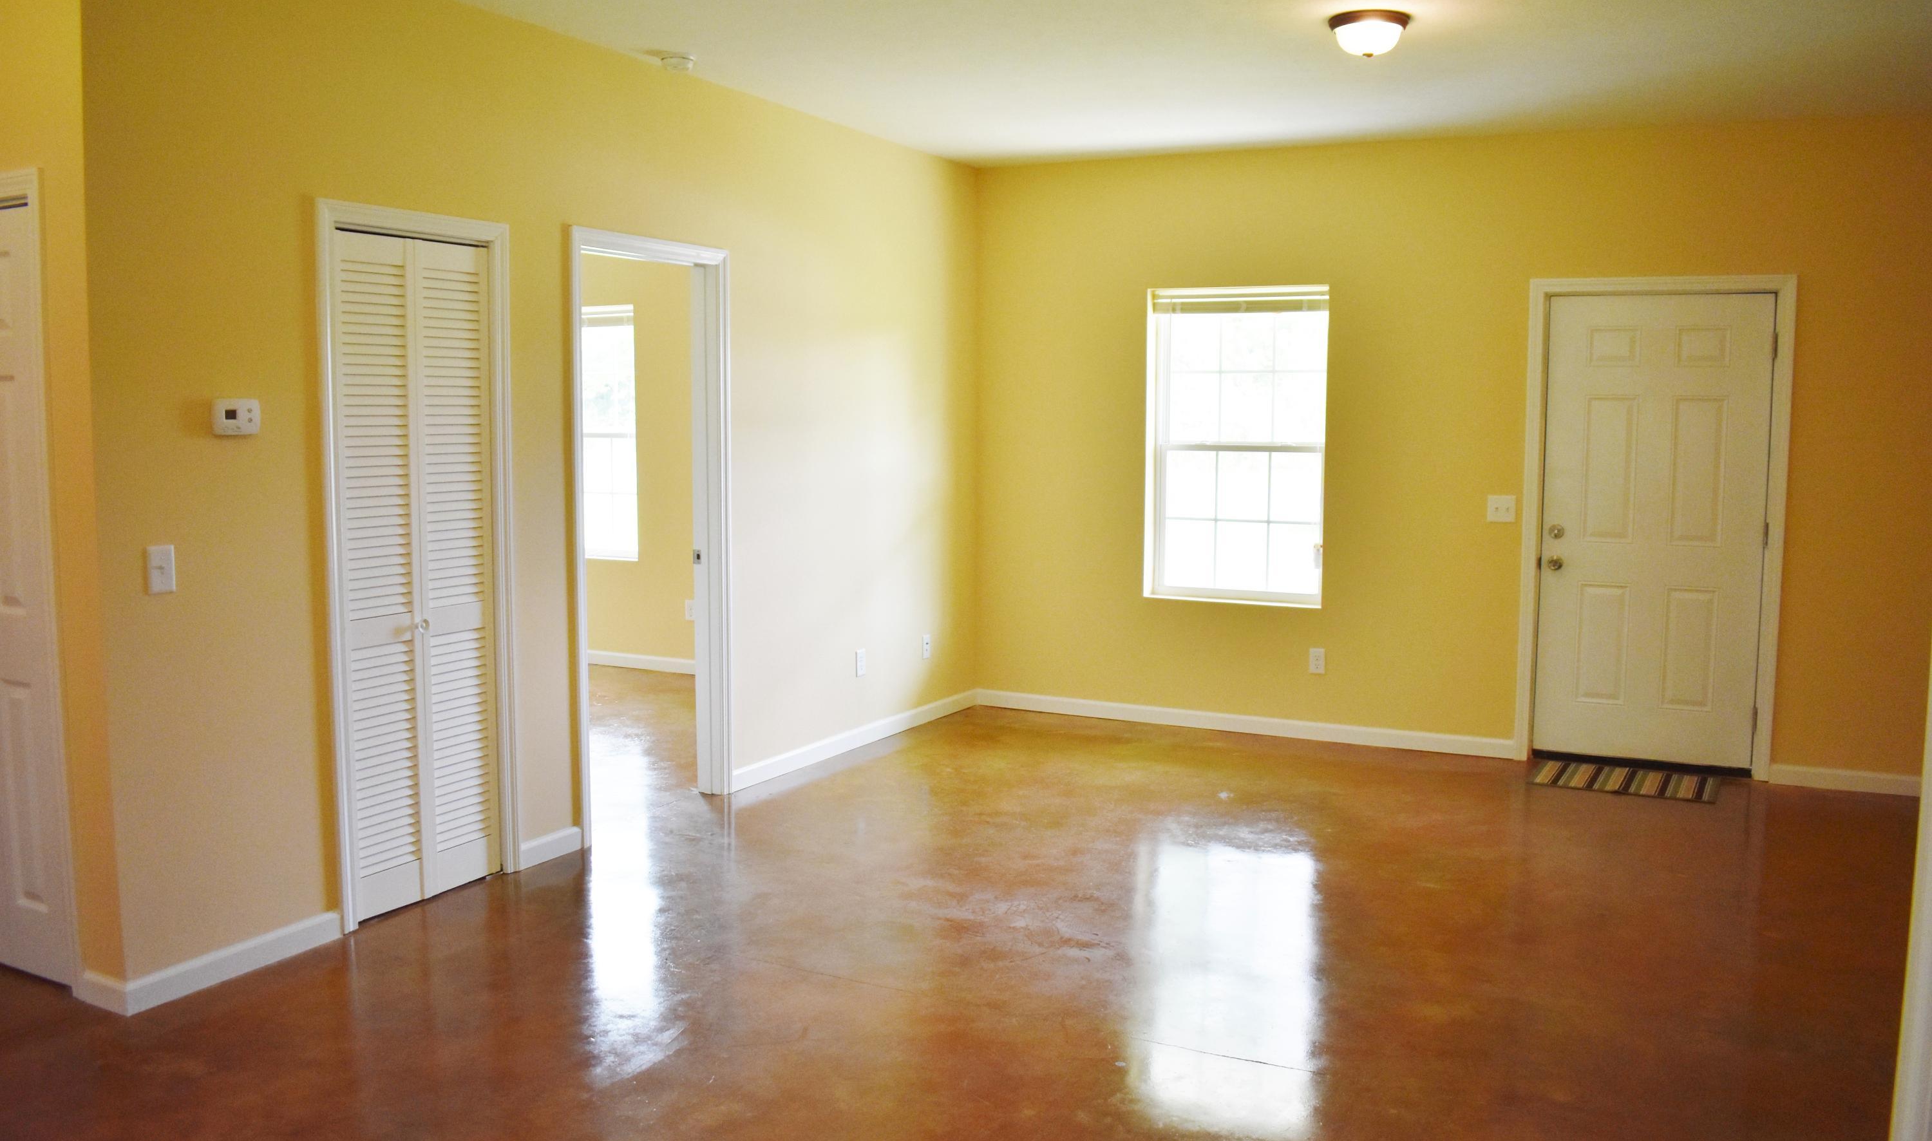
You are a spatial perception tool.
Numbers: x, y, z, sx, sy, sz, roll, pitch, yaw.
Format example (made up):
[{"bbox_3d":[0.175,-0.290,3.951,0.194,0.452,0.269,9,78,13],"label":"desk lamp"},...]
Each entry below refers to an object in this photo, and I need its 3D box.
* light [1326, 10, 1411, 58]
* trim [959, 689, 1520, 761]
[{"bbox_3d":[1.277,-1.682,4.584,0.265,0.123,0.265,3,6,27],"label":"light"},{"bbox_3d":[1.264,0.742,7.094,2.742,0.083,0.015,3,6,27],"label":"trim"}]

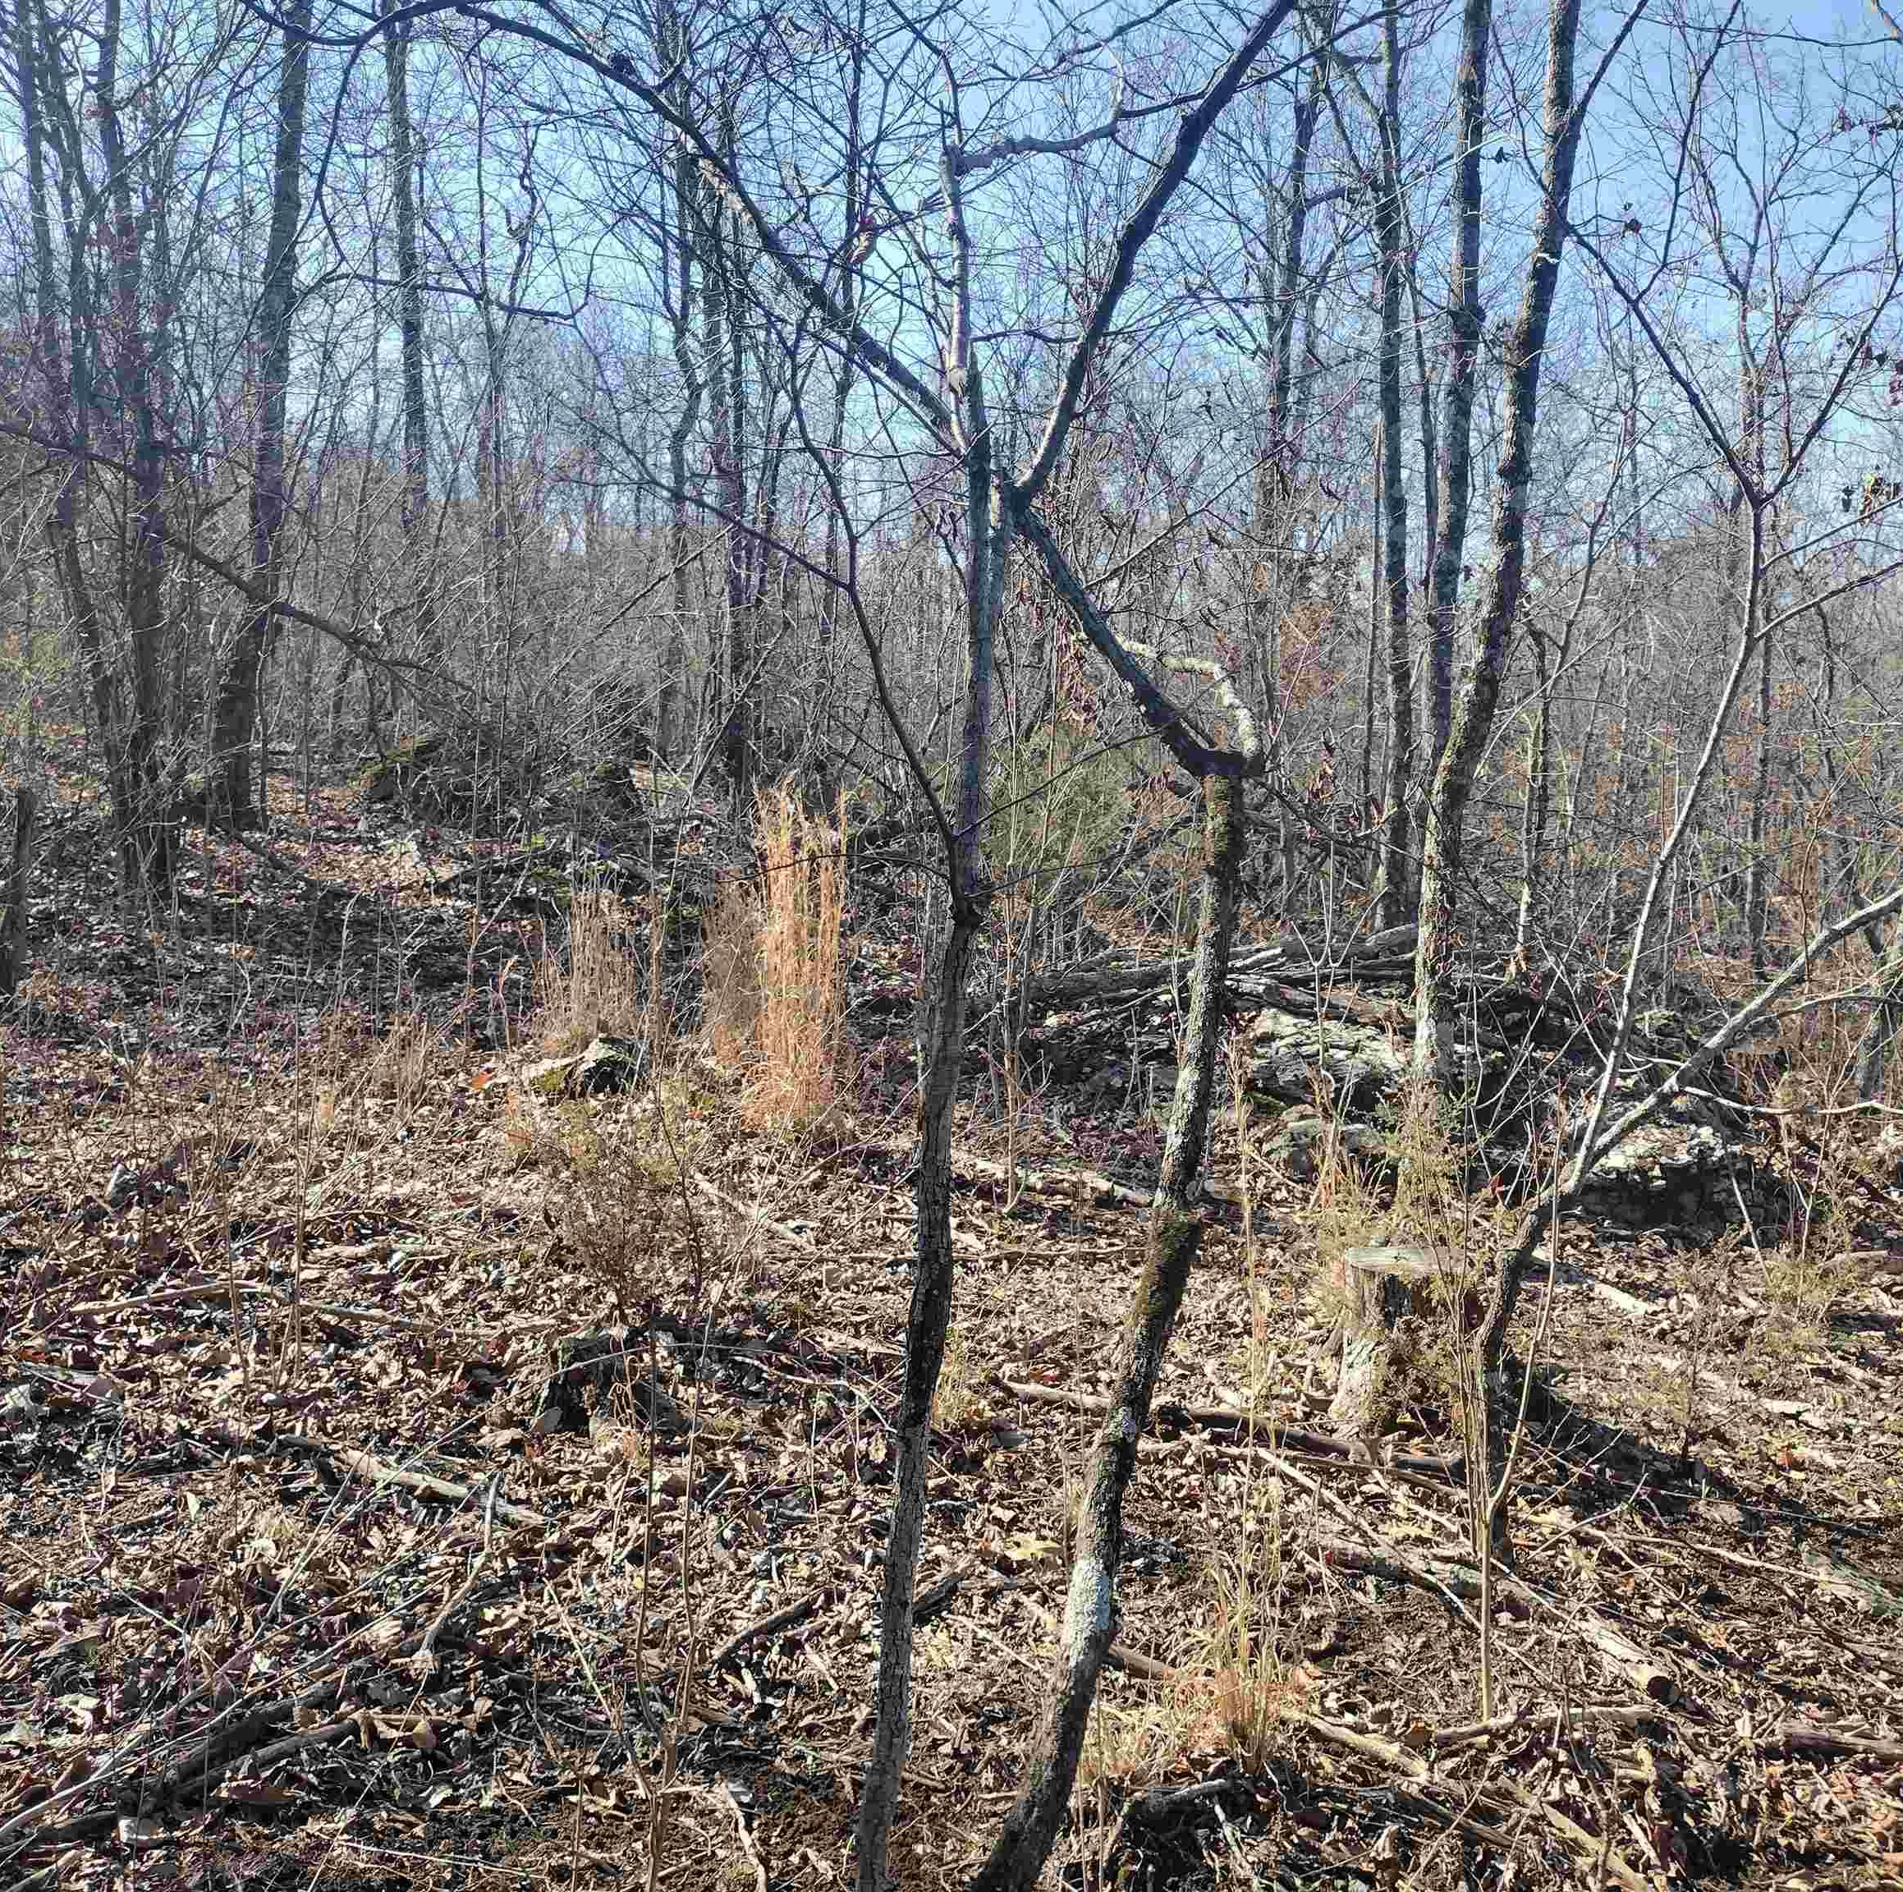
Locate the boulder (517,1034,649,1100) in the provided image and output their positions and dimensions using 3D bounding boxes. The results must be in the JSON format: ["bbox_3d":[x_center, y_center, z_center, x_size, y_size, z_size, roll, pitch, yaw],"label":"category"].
[{"bbox_3d":[-1.352,0.441,7.242,0.470,0.240,0.360,0,4,-11],"label":"boulder"}]

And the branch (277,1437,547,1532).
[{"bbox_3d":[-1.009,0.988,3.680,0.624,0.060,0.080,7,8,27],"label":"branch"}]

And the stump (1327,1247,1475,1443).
[{"bbox_3d":[0.989,0.864,4.309,0.290,0.390,0.290,1,4,0],"label":"stump"}]

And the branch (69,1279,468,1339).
[{"bbox_3d":[-1.569,0.836,4.604,0.904,0.070,0.150,3,7,-1],"label":"branch"}]

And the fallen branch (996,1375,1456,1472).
[{"bbox_3d":[0.581,1.018,4.251,1.004,0.050,0.080,6,7,19],"label":"fallen branch"}]

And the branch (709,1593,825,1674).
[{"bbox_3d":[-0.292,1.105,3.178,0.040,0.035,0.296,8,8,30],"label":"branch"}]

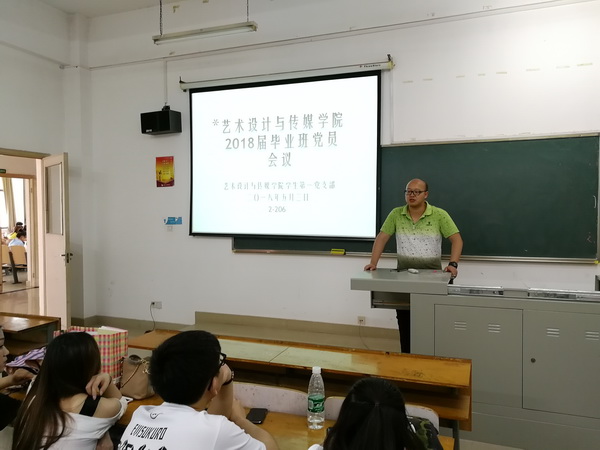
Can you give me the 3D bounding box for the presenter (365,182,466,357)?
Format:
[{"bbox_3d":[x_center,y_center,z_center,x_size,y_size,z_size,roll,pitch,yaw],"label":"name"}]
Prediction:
[{"bbox_3d":[1.040,0.464,4.299,0.840,1.750,0.480,1,2,23],"label":"presenter"}]

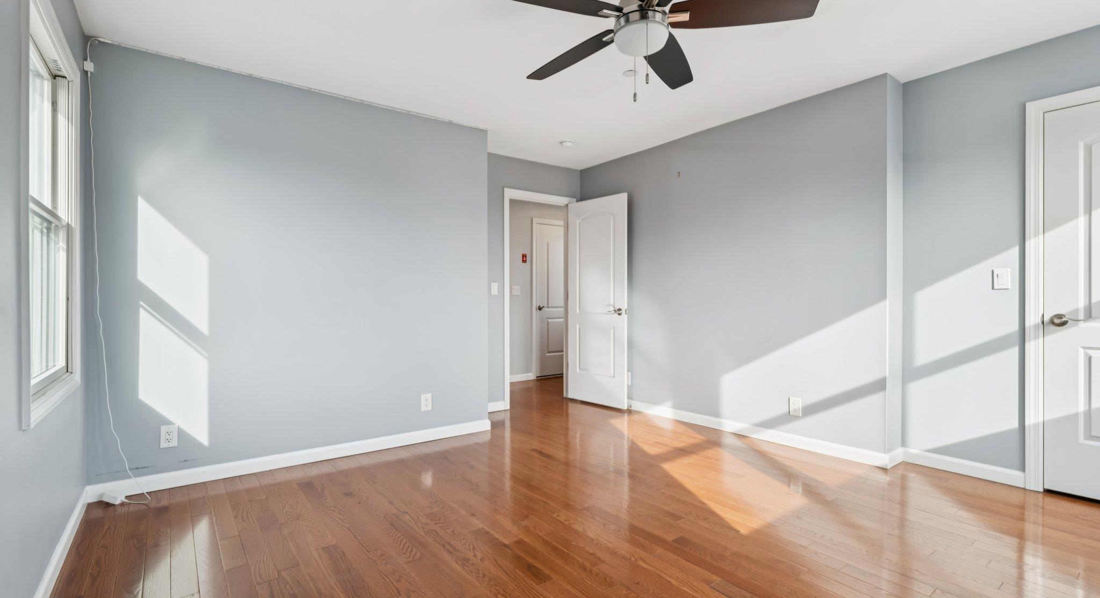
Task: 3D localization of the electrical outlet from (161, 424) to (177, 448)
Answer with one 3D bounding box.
[{"bbox_3d":[-2.129,0.771,2.736,0.076,0.121,0.012,0,0,-38],"label":"electrical outlet"}]

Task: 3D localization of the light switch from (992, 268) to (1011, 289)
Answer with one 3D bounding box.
[{"bbox_3d":[2.561,-0.114,2.769,0.014,0.119,0.072,0,0,-38],"label":"light switch"}]

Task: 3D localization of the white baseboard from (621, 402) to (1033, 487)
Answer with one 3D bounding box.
[{"bbox_3d":[1.646,1.003,3.749,0.270,0.093,2.870,0,0,-38],"label":"white baseboard"}]

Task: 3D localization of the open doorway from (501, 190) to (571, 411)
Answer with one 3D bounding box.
[{"bbox_3d":[-0.108,-0.004,5.008,0.910,2.123,0.140,0,0,-38],"label":"open doorway"}]

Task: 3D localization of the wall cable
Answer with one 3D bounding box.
[{"bbox_3d":[-2.259,-0.151,2.558,0.265,2.425,0.140,0,0,-38],"label":"wall cable"}]

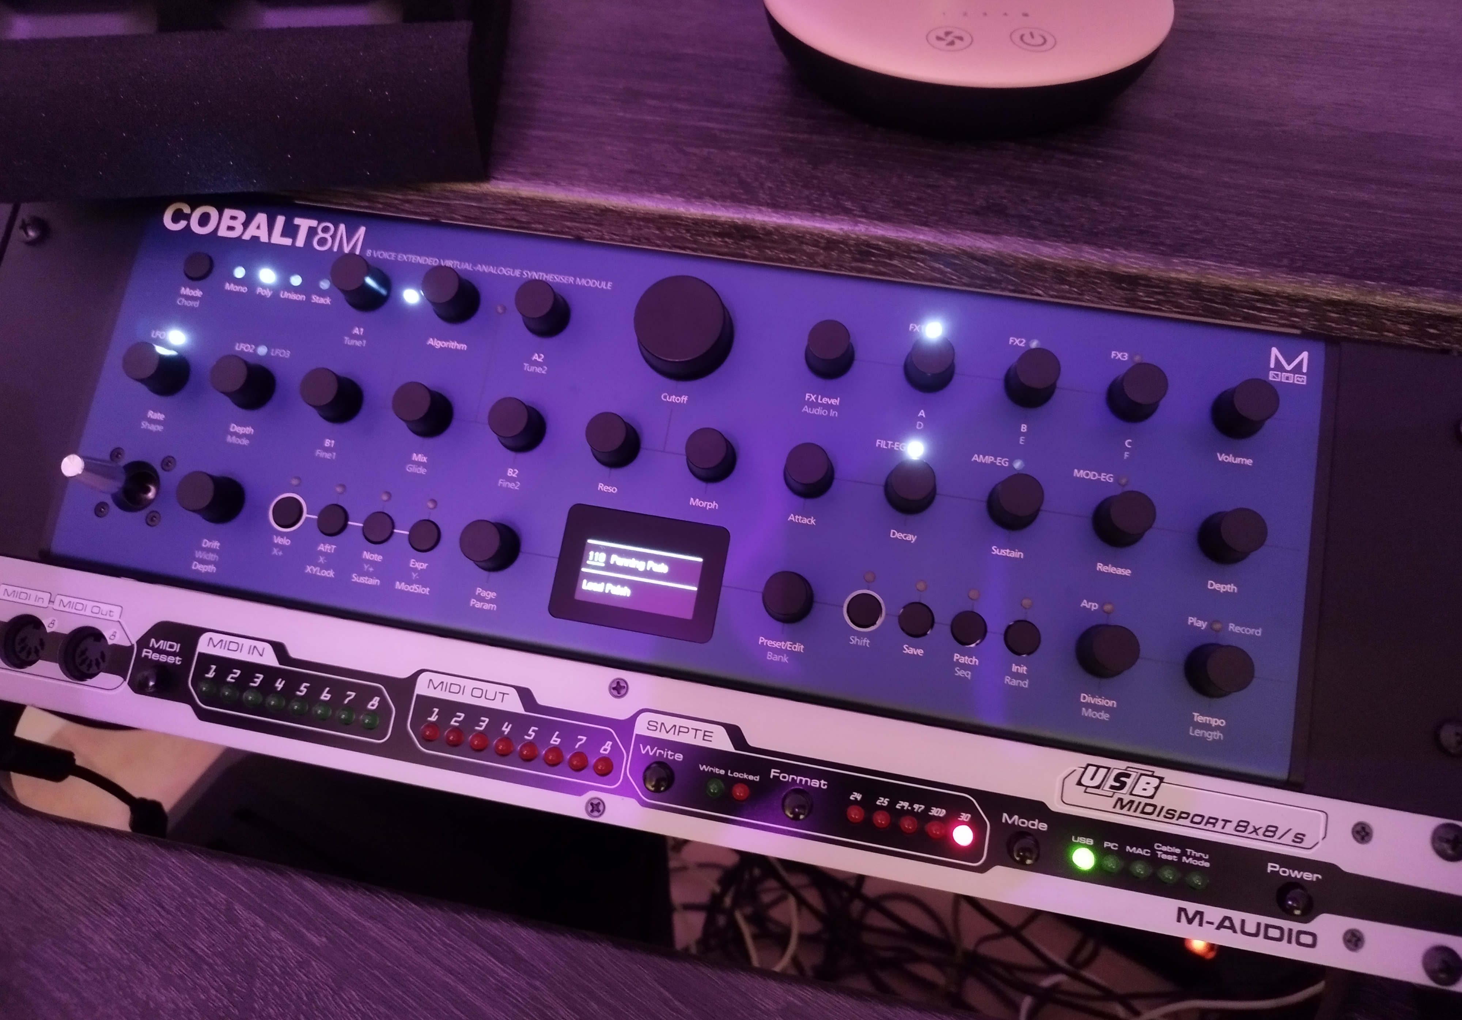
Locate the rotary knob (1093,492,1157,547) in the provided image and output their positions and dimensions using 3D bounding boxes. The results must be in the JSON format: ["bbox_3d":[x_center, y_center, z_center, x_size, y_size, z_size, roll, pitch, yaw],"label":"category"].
[{"bbox_3d":[0.113,0.002,0.290,0.015,0.014,0.015,9,80,7],"label":"rotary knob"}]

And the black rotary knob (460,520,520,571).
[{"bbox_3d":[-0.073,0.010,0.305,0.015,0.014,0.015,9,80,7],"label":"black rotary knob"}]

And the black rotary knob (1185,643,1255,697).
[{"bbox_3d":[0.137,0.045,0.283,0.015,0.014,0.015,9,80,7],"label":"black rotary knob"}]

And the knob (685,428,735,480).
[{"bbox_3d":[-0.007,-0.018,0.309,0.015,0.014,0.015,-1,79,4],"label":"knob"}]

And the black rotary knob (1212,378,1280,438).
[{"bbox_3d":[0.150,-0.030,0.296,0.015,0.014,0.015,9,80,7],"label":"black rotary knob"}]

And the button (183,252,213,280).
[{"bbox_3d":[-0.178,-0.081,0.338,0.009,0.002,0.009,-1,79,5],"label":"button"}]

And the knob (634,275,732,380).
[{"bbox_3d":[-0.015,-0.057,0.315,0.031,0.014,0.031,9,80,7],"label":"knob"}]

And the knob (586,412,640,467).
[{"bbox_3d":[-0.037,-0.022,0.311,0.015,0.014,0.015,-1,79,5],"label":"knob"}]

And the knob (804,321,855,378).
[{"bbox_3d":[0.030,-0.049,0.307,0.015,0.014,0.015,-1,79,5],"label":"knob"}]

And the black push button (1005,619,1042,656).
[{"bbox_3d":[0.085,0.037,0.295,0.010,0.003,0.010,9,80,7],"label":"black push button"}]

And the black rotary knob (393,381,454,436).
[{"bbox_3d":[-0.097,-0.032,0.318,0.015,0.014,0.015,-1,79,4],"label":"black rotary knob"}]

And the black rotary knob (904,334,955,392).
[{"bbox_3d":[0.060,-0.044,0.304,0.015,0.014,0.015,-1,79,5],"label":"black rotary knob"}]

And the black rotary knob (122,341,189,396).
[{"bbox_3d":[-0.186,-0.046,0.327,0.015,0.014,0.015,9,80,6],"label":"black rotary knob"}]

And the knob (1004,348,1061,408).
[{"bbox_3d":[0.092,-0.040,0.306,0.015,0.014,0.015,9,80,6],"label":"knob"}]

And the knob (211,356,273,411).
[{"bbox_3d":[-0.157,-0.041,0.324,0.015,0.014,0.015,-1,79,4],"label":"knob"}]

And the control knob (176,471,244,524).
[{"bbox_3d":[-0.163,-0.004,0.316,0.015,0.014,0.015,-1,79,5],"label":"control knob"}]

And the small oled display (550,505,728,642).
[{"bbox_3d":[-0.028,0.019,0.310,0.052,0.003,0.036,9,80,6],"label":"small oled display"}]

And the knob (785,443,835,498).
[{"bbox_3d":[0.023,-0.012,0.303,0.016,0.014,0.016,-1,79,5],"label":"knob"}]

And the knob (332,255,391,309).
[{"bbox_3d":[-0.120,-0.074,0.327,0.016,0.014,0.016,9,80,7],"label":"knob"}]

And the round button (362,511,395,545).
[{"bbox_3d":[-0.109,0.005,0.314,0.010,0.002,0.010,9,80,7],"label":"round button"}]

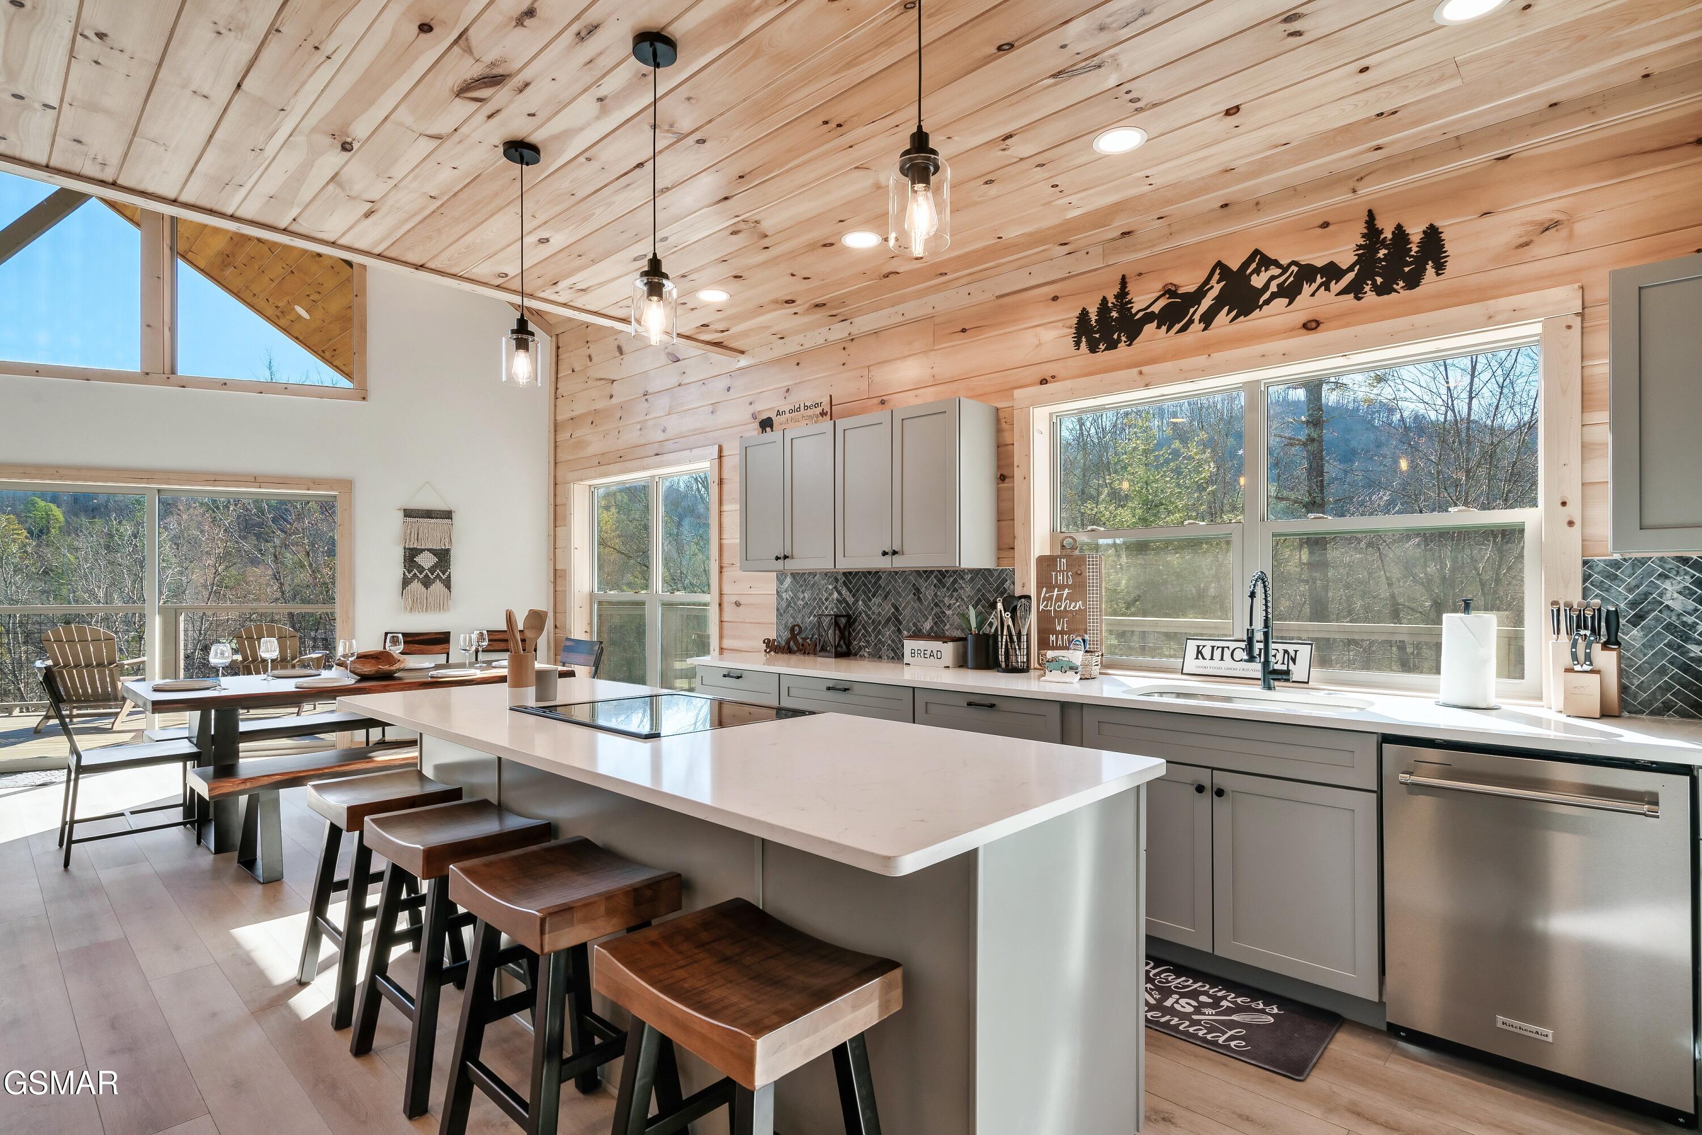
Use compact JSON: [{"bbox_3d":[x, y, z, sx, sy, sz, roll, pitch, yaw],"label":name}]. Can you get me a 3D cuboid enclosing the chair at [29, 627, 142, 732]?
[{"bbox_3d":[-7.329,1.042,7.799,0.730,0.970,0.830,1,-2,-25],"label":"chair"}]

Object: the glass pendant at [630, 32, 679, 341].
[{"bbox_3d":[-0.528,-0.997,2.162,0.121,0.805,0.121,0,-2,0],"label":"glass pendant"}]

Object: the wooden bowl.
[{"bbox_3d":[-2.895,0.584,4.889,0.320,0.140,0.360,-1,-2,42],"label":"wooden bowl"}]

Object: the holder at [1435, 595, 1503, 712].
[{"bbox_3d":[1.948,0.264,2.537,0.170,0.348,0.170,-1,-2,42],"label":"holder"}]

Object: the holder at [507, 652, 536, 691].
[{"bbox_3d":[-1.253,0.391,3.060,0.102,0.130,0.102,-1,-2,42],"label":"holder"}]

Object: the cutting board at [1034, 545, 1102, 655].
[{"bbox_3d":[0.986,0.172,3.628,0.325,0.610,0.030,-1,-2,42],"label":"cutting board"}]

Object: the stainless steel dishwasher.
[{"bbox_3d":[1.919,0.915,2.281,0.605,0.820,0.610,-1,-2,42],"label":"stainless steel dishwasher"}]

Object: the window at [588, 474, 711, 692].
[{"bbox_3d":[-1.476,0.221,6.103,1.800,1.800,0.100,-1,-2,42],"label":"window"}]

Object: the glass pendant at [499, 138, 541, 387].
[{"bbox_3d":[-1.095,-0.989,2.665,0.121,0.790,0.121,-1,-2,42],"label":"glass pendant"}]

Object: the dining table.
[{"bbox_3d":[-2.890,1.032,4.777,1.050,0.760,2.070,-1,-2,42],"label":"dining table"}]

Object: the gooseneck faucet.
[{"bbox_3d":[1.498,0.230,2.910,0.120,0.436,0.270,-1,-2,42],"label":"gooseneck faucet"}]

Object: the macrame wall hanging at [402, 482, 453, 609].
[{"bbox_3d":[-3.401,-0.145,6.448,0.365,1.020,0.035,1,-2,-24],"label":"macrame wall hanging"}]

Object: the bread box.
[{"bbox_3d":[0.425,0.421,4.007,0.275,0.145,0.160,-1,-2,42],"label":"bread box"}]

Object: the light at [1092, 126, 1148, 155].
[{"bbox_3d":[0.880,-1.378,2.626,0.180,0.030,0.180,0,-2,0],"label":"light"}]

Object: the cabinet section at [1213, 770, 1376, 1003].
[{"bbox_3d":[1.533,0.950,2.671,0.447,0.595,0.600,-1,-1,41],"label":"cabinet section"}]

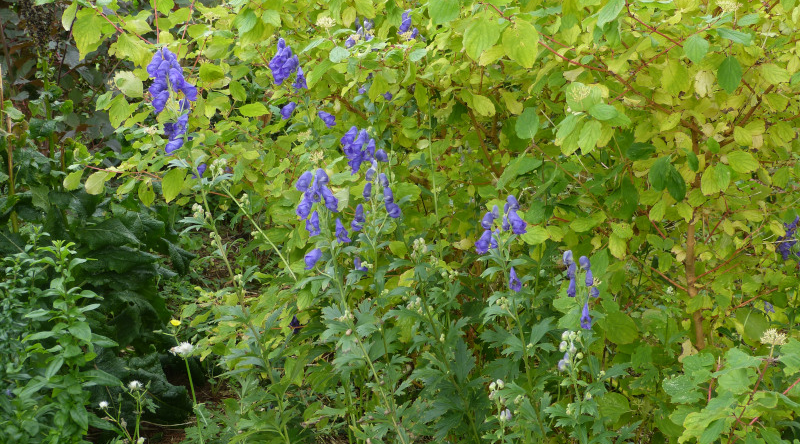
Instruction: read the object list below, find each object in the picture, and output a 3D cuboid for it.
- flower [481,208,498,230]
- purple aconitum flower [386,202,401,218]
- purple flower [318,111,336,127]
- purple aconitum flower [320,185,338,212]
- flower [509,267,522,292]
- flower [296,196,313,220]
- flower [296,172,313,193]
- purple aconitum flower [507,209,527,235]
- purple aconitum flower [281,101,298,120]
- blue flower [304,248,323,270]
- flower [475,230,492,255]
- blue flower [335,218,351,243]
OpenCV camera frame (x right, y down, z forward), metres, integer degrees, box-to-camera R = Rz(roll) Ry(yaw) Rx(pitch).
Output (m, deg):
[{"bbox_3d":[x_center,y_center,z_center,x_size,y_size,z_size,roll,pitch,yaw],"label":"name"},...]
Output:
[{"bbox_3d":[0.154,-0.004,2.320,0.023,0.036,0.027,2,7,-34],"label":"flower"},{"bbox_3d":[-0.011,-0.020,2.300,0.024,0.031,0.026,-8,7,30],"label":"purple aconitum flower"},{"bbox_3d":[-0.141,-0.201,2.600,0.030,0.038,0.025,-29,7,27],"label":"purple flower"},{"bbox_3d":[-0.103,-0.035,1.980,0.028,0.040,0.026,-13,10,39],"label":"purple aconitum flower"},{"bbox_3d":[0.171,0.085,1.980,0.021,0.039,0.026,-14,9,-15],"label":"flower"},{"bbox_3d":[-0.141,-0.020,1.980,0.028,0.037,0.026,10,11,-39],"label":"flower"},{"bbox_3d":[-0.146,-0.062,2.050,0.023,0.034,0.025,22,7,43],"label":"flower"},{"bbox_3d":[0.200,-0.001,2.300,0.030,0.043,0.027,-20,7,34],"label":"purple aconitum flower"},{"bbox_3d":[-0.214,-0.216,2.600,0.029,0.037,0.025,24,7,-26],"label":"purple aconitum flower"},{"bbox_3d":[-0.146,0.064,2.270,0.030,0.040,0.026,20,10,-26],"label":"blue flower"},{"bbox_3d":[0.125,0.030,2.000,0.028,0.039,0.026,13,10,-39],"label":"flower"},{"bbox_3d":[-0.099,0.015,2.300,0.027,0.041,0.027,-11,6,-17],"label":"blue flower"}]

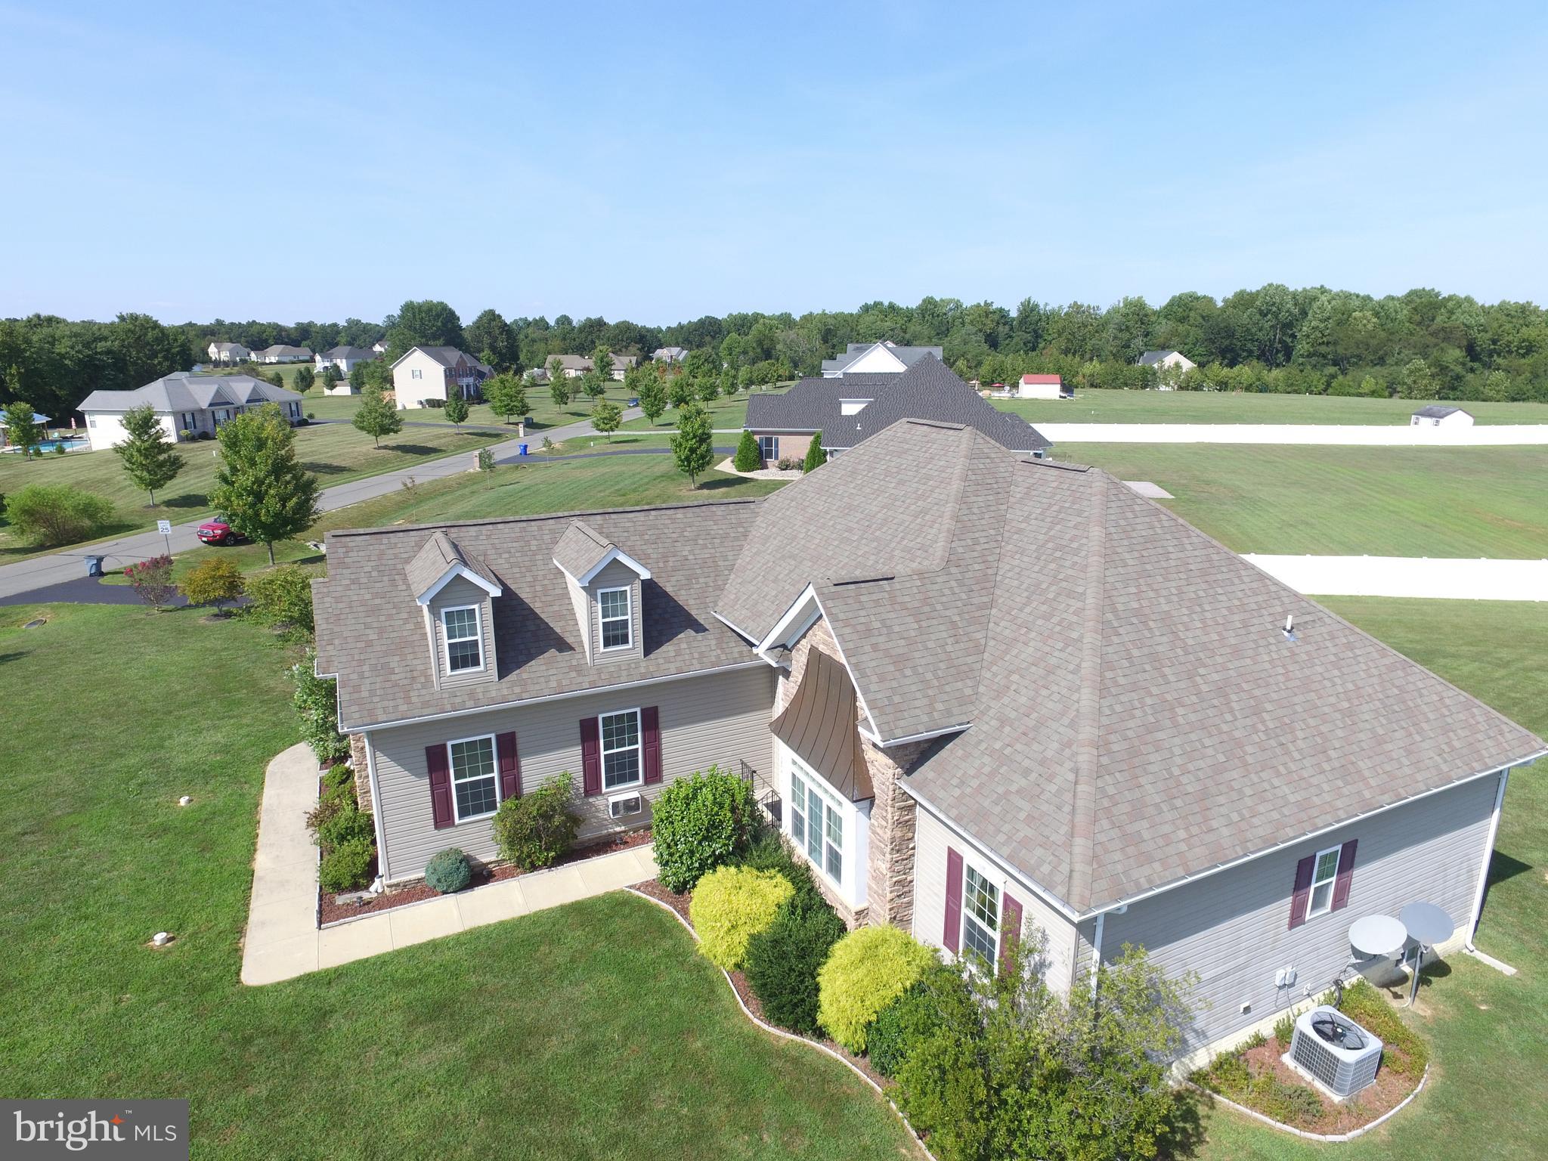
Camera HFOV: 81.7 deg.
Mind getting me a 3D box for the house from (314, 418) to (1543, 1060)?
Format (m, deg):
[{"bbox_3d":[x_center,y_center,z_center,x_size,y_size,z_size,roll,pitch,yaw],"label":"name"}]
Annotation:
[{"bbox_3d":[1.076,1.489,19.215,19.440,9.140,17.720,-7,16,-25],"label":"house"}]

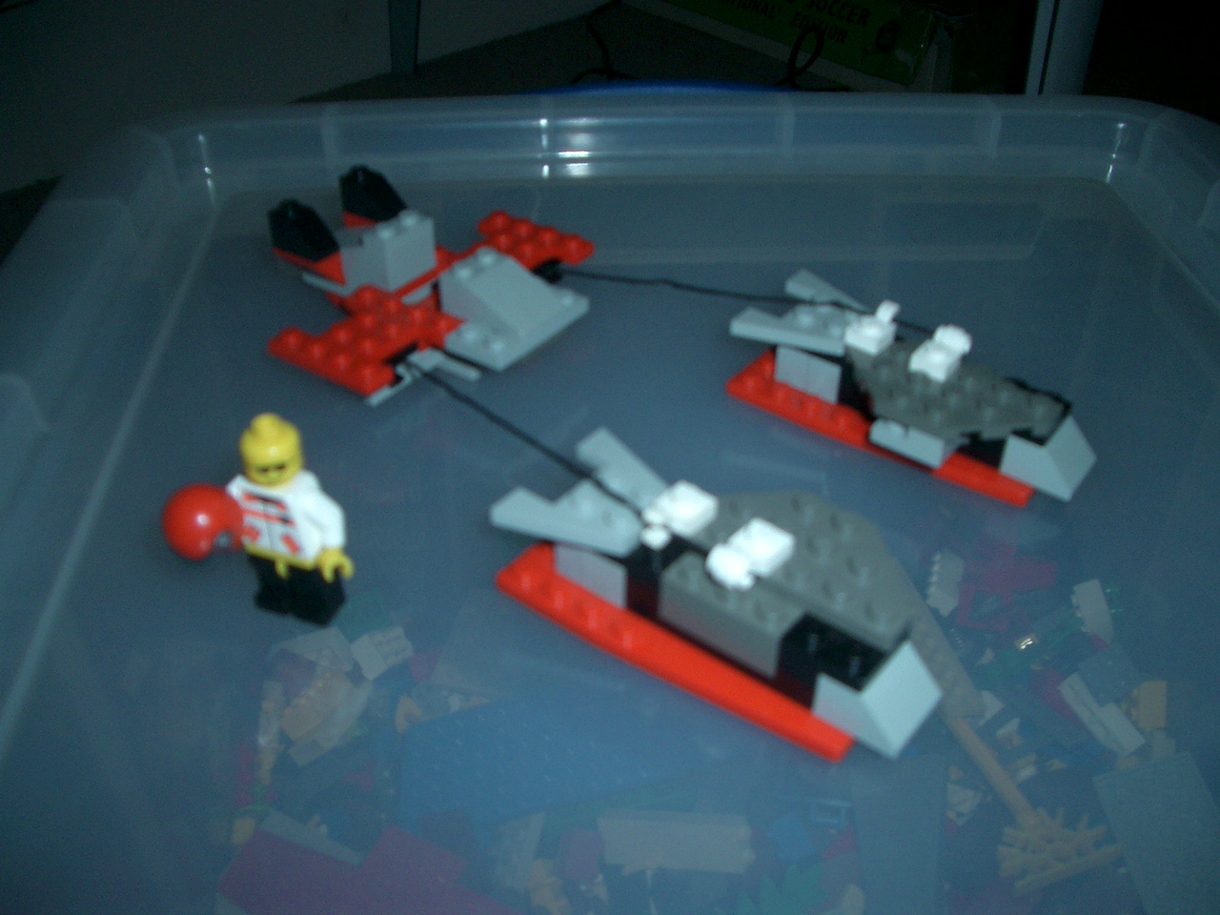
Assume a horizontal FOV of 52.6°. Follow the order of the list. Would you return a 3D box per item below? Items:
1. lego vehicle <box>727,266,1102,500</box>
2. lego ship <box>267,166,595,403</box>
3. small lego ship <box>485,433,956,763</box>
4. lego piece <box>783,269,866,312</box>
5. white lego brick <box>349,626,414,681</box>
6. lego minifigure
[{"bbox_3d":[0.066,-0.015,0.269,0.080,0.025,0.040,26,43,29],"label":"lego vehicle"},{"bbox_3d":[-0.044,-0.044,0.299,0.073,0.032,0.080,24,43,28],"label":"lego ship"},{"bbox_3d":[0.023,0.021,0.220,0.080,0.025,0.040,26,43,29],"label":"small lego ship"},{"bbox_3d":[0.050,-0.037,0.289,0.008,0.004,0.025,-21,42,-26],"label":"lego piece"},{"bbox_3d":[-0.091,0.080,0.501,0.016,0.010,0.022,59,19,11],"label":"white lego brick"},{"bbox_3d":[-0.058,0.011,0.219,0.025,0.040,0.012,14,39,17],"label":"lego minifigure"}]

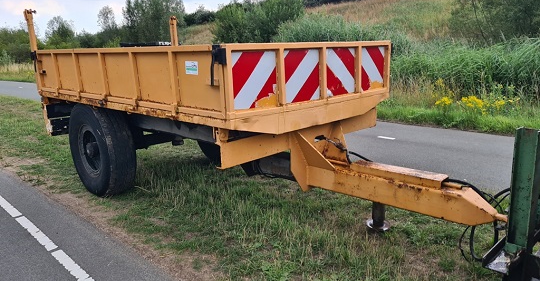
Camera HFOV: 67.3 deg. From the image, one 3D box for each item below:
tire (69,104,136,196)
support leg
[{"bbox_3d":[-1.883,0.091,4.548,1.065,1.065,0.350,11,17,43],"label":"tire"},{"bbox_3d":[0.858,0.573,3.200,0.190,0.265,0.190,11,17,43],"label":"support leg"}]

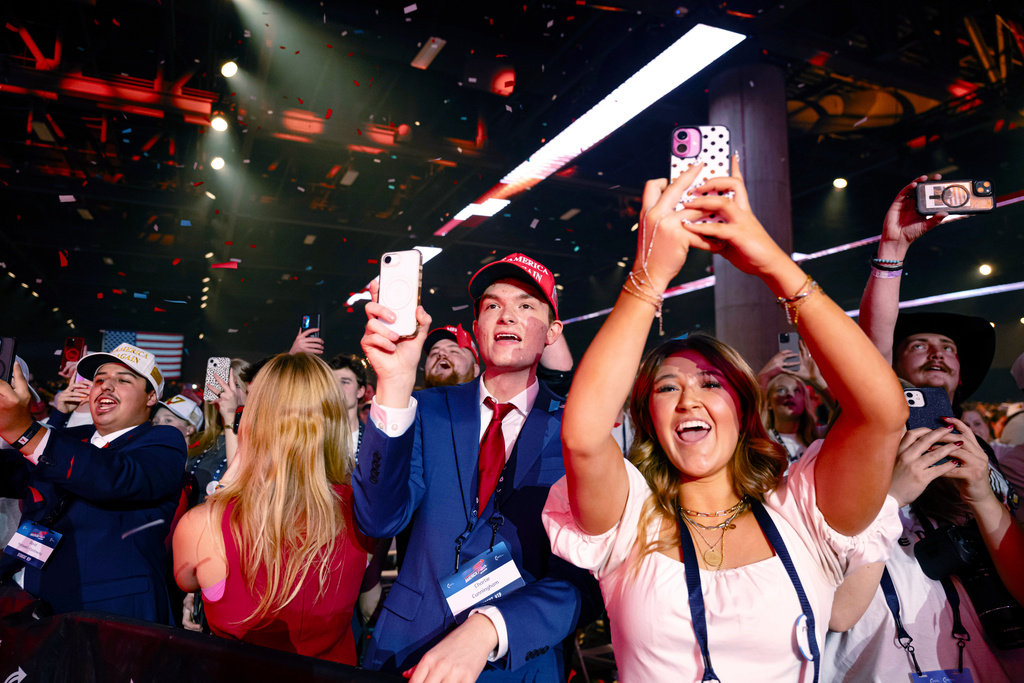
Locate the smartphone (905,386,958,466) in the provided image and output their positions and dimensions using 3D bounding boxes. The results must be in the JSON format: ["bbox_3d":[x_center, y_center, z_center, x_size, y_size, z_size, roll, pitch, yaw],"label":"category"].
[{"bbox_3d":[0.712,0.146,1.160,0.079,0.155,0.012,-2,-26,7],"label":"smartphone"}]

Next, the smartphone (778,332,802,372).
[{"bbox_3d":[1.079,0.041,2.650,0.076,0.153,0.011,-1,-8,2],"label":"smartphone"}]

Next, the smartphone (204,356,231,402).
[{"bbox_3d":[-1.010,0.130,2.340,0.075,0.151,0.011,4,-10,-4],"label":"smartphone"}]

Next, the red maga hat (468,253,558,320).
[{"bbox_3d":[0.001,-0.118,1.345,0.180,0.135,0.280,0,-20,16],"label":"red maga hat"}]

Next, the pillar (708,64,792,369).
[{"bbox_3d":[5.061,-1.201,14.237,1.530,8.700,1.530,0,-7,0],"label":"pillar"}]

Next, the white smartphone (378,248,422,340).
[{"bbox_3d":[-0.187,-0.079,1.144,0.075,0.150,0.011,-3,-12,17],"label":"white smartphone"}]

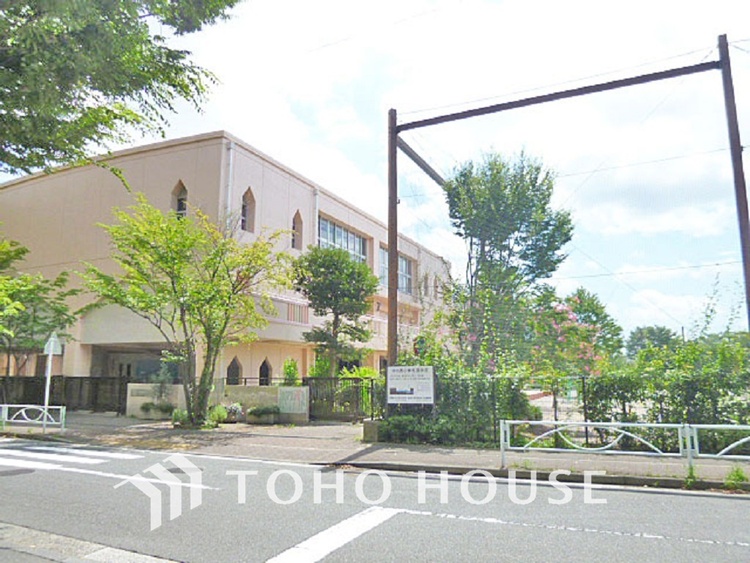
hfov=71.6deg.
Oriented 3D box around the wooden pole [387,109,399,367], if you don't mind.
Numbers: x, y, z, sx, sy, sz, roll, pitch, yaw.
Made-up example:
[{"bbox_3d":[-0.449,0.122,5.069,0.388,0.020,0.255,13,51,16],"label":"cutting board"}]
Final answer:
[{"bbox_3d":[0.437,-0.378,13.664,0.180,8.850,0.180,-4,-10,26],"label":"wooden pole"}]

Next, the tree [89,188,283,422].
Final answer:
[{"bbox_3d":[-6.485,0.903,17.896,7.000,7.940,6.300,3,-9,-20],"label":"tree"}]

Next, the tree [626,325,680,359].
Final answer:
[{"bbox_3d":[40.725,9.752,75.526,8.000,7.010,7.600,-5,-10,28],"label":"tree"}]

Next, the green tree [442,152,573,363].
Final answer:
[{"bbox_3d":[3.849,0.138,15.113,3.700,8.170,3.600,-2,-9,14],"label":"green tree"}]

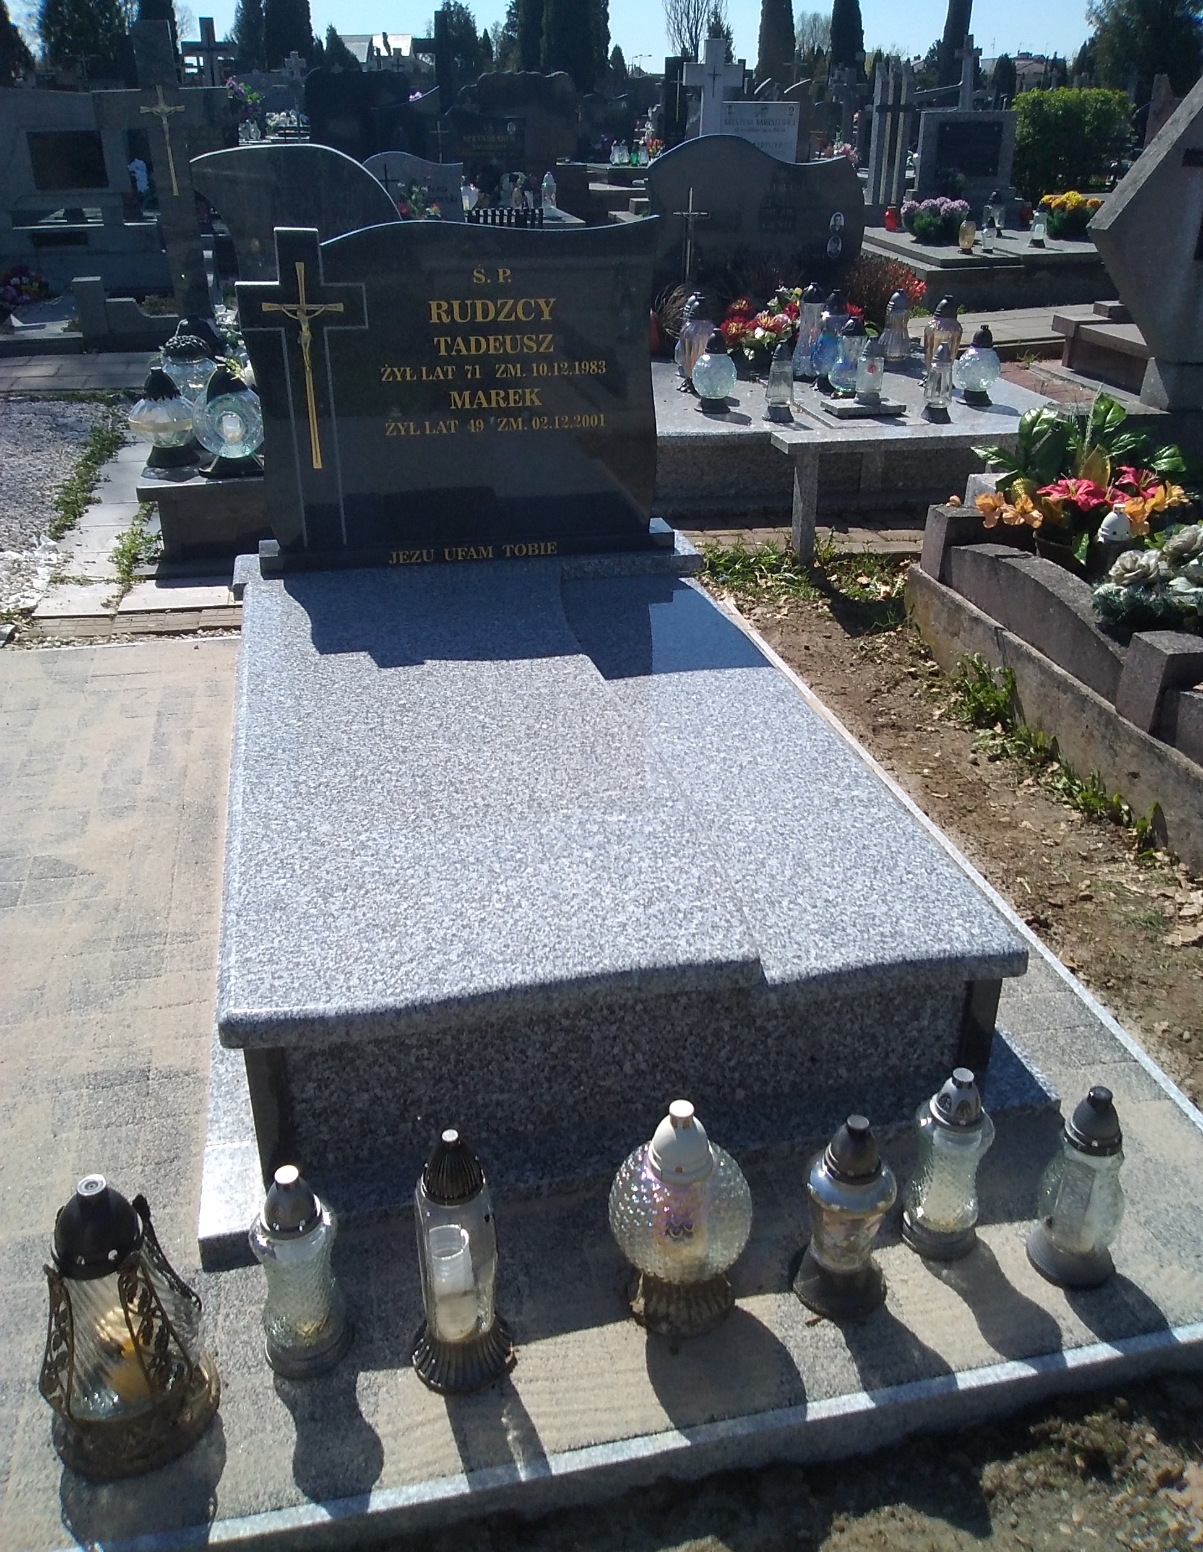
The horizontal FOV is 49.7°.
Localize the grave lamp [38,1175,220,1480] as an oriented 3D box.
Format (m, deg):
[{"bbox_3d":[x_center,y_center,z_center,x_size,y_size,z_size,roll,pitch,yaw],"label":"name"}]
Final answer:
[{"bbox_3d":[-0.569,0.611,1.512,0.210,0.352,0.205,-5,27,-11],"label":"grave lamp"}]

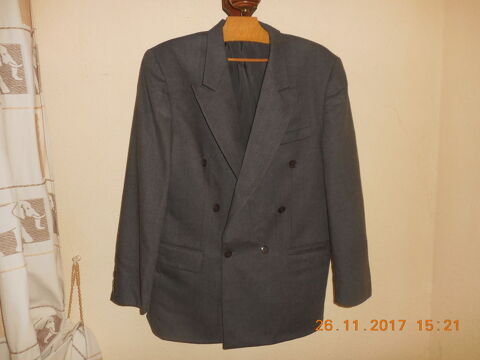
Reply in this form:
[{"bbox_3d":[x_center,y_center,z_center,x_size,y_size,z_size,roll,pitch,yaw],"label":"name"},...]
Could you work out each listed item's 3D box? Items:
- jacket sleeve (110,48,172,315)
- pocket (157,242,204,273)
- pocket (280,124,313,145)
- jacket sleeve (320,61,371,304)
[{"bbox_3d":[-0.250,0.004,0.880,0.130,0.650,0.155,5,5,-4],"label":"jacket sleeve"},{"bbox_3d":[-0.153,0.195,0.870,0.130,0.068,0.020,4,5,2],"label":"pocket"},{"bbox_3d":[0.139,-0.112,0.850,0.080,0.045,0.015,-1,5,-8],"label":"pocket"},{"bbox_3d":[0.280,0.001,0.910,0.115,0.650,0.150,-4,5,-4],"label":"jacket sleeve"}]

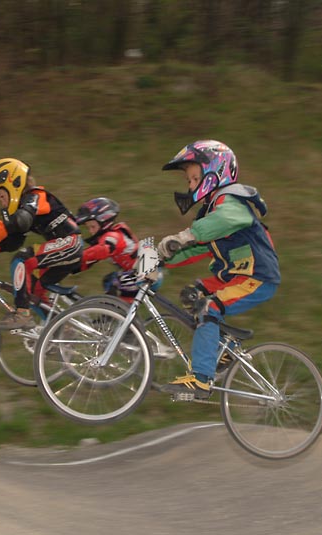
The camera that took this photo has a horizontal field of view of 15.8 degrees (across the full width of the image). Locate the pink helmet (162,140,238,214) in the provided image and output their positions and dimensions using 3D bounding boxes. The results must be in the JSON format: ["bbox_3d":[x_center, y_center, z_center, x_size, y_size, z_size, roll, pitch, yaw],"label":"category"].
[{"bbox_3d":[0.163,-0.375,4.820,0.305,0.295,0.230,-6,3,-12],"label":"pink helmet"}]

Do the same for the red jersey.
[{"bbox_3d":[-0.346,-0.127,7.350,0.420,0.350,0.360,-6,3,-16],"label":"red jersey"}]

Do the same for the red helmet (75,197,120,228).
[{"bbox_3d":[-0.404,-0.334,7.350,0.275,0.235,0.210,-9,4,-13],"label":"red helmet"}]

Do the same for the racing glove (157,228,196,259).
[{"bbox_3d":[0.061,-0.094,4.530,0.150,0.115,0.100,-12,5,-16],"label":"racing glove"}]

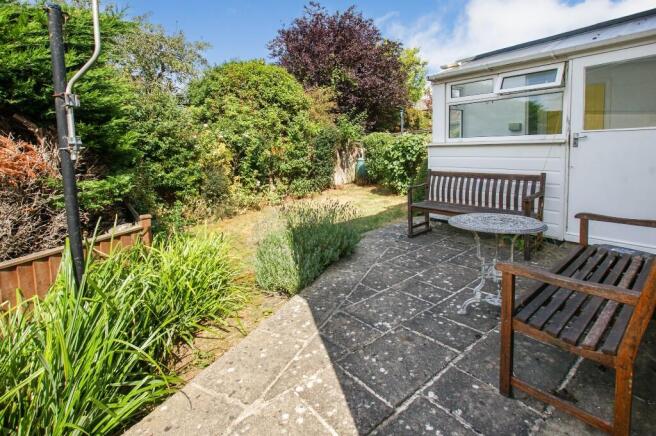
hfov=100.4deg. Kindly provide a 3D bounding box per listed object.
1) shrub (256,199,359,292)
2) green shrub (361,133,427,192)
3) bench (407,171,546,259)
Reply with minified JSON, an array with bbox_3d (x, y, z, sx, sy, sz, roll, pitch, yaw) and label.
[{"bbox_3d":[-0.150,0.211,2.820,0.500,0.620,1.150,5,11,29],"label":"shrub"},{"bbox_3d":[2.020,-1.551,8.000,1.850,1.600,1.400,3,10,17],"label":"green shrub"},{"bbox_3d":[1.800,-0.142,3.470,0.640,0.880,1.380,-9,13,-43],"label":"bench"}]

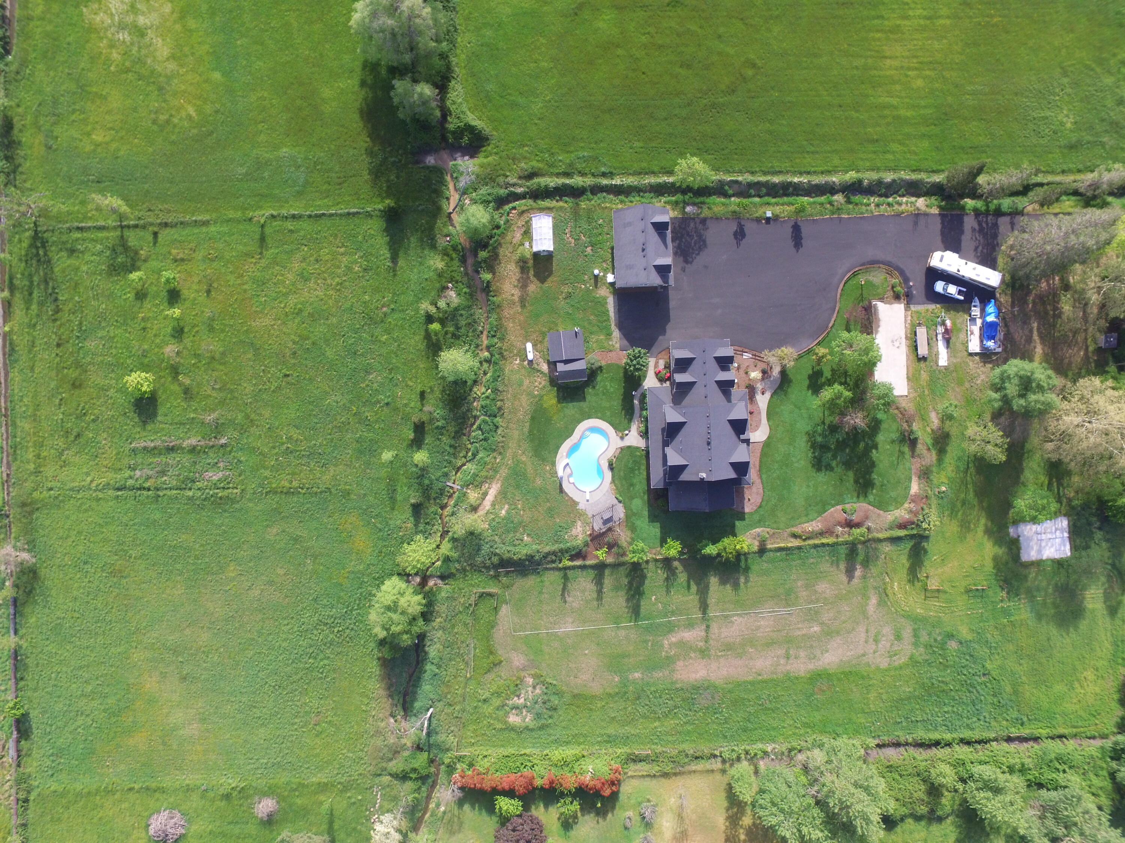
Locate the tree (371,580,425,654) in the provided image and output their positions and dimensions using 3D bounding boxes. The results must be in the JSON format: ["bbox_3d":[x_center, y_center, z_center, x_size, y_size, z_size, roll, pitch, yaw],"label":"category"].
[{"bbox_3d":[-28.940,34.216,114.750,9.300,10.500,11.200,0,90,0],"label":"tree"}]

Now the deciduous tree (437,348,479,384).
[{"bbox_3d":[-18.771,-9.859,116.650,7.000,6.700,6.500,0,90,0],"label":"deciduous tree"}]

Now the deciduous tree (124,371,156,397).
[{"bbox_3d":[-76.642,-6.793,118.200,4.800,3.600,4.600,0,90,0],"label":"deciduous tree"}]

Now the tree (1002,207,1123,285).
[{"bbox_3d":[81.150,-28.870,106.880,8.920,18.240,9.120,0,90,0],"label":"tree"}]

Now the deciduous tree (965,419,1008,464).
[{"bbox_3d":[72.540,3.440,111.740,6.890,8.410,6.380,0,90,0],"label":"deciduous tree"}]

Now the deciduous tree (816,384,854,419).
[{"bbox_3d":[47.450,-3.460,113.750,5.600,7.500,5.500,0,90,0],"label":"deciduous tree"}]

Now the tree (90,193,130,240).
[{"bbox_3d":[-79.160,-37.380,114.000,5.800,7.000,5.400,0,90,0],"label":"tree"}]

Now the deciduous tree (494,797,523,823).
[{"bbox_3d":[-9.680,68.720,115.500,4.600,4.000,4.000,0,90,0],"label":"deciduous tree"}]

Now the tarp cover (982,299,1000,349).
[{"bbox_3d":[76.460,-17.510,116.100,2.500,2.200,8.300,1,90,0],"label":"tarp cover"}]

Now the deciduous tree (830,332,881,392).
[{"bbox_3d":[50.390,-10.900,112.750,7.500,9.500,8.200,0,90,0],"label":"deciduous tree"}]

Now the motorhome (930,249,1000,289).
[{"bbox_3d":[72.505,-27.313,118.350,12.600,3.300,2.750,18,90,0],"label":"motorhome"}]

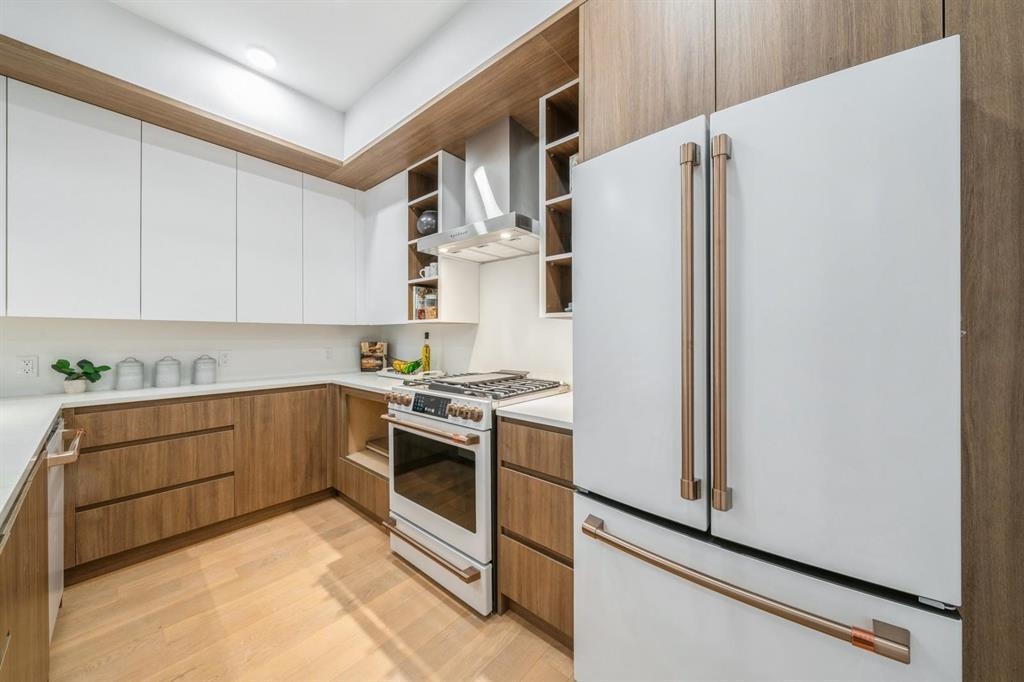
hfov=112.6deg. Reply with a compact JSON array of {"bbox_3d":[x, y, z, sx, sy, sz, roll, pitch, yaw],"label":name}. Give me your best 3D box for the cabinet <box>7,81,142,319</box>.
[{"bbox_3d":[-2.344,-0.678,1.862,0.347,1.116,0.423,0,0,40],"label":"cabinet"}]

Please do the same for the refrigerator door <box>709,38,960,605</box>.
[{"bbox_3d":[0.699,-0.036,0.782,0.413,1.110,0.125,0,0,39],"label":"refrigerator door"}]

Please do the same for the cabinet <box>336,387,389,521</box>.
[{"bbox_3d":[-0.792,0.719,2.519,0.852,0.767,0.610,0,0,40],"label":"cabinet"}]

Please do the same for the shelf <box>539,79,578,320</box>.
[{"bbox_3d":[0.386,-0.663,1.717,0.367,1.095,0.328,0,0,39],"label":"shelf"}]

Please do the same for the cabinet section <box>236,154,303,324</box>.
[{"bbox_3d":[-1.753,-0.663,2.415,0.340,1.090,0.380,0,0,39],"label":"cabinet section"}]

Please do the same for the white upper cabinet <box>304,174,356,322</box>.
[{"bbox_3d":[-1.556,-0.681,2.799,0.347,1.116,0.398,0,0,40],"label":"white upper cabinet"}]

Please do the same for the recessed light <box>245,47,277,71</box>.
[{"bbox_3d":[-1.405,-1.573,1.906,0.150,0.030,0.150,0,0,39],"label":"recessed light"}]

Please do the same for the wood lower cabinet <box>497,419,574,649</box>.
[{"bbox_3d":[0.281,0.769,1.623,0.395,0.880,0.610,0,0,39],"label":"wood lower cabinet"}]

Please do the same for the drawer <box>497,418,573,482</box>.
[{"bbox_3d":[0.263,0.440,1.568,0.379,0.170,0.522,0,0,40],"label":"drawer"}]

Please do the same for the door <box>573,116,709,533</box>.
[{"bbox_3d":[0.358,-0.050,1.034,0.412,1.101,0.135,0,0,40],"label":"door"}]

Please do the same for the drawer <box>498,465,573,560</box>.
[{"bbox_3d":[0.260,0.687,1.582,0.375,0.275,0.520,0,0,39],"label":"drawer"}]

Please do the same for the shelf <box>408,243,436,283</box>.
[{"bbox_3d":[-0.508,-0.568,2.497,0.360,0.284,0.339,0,0,40],"label":"shelf"}]

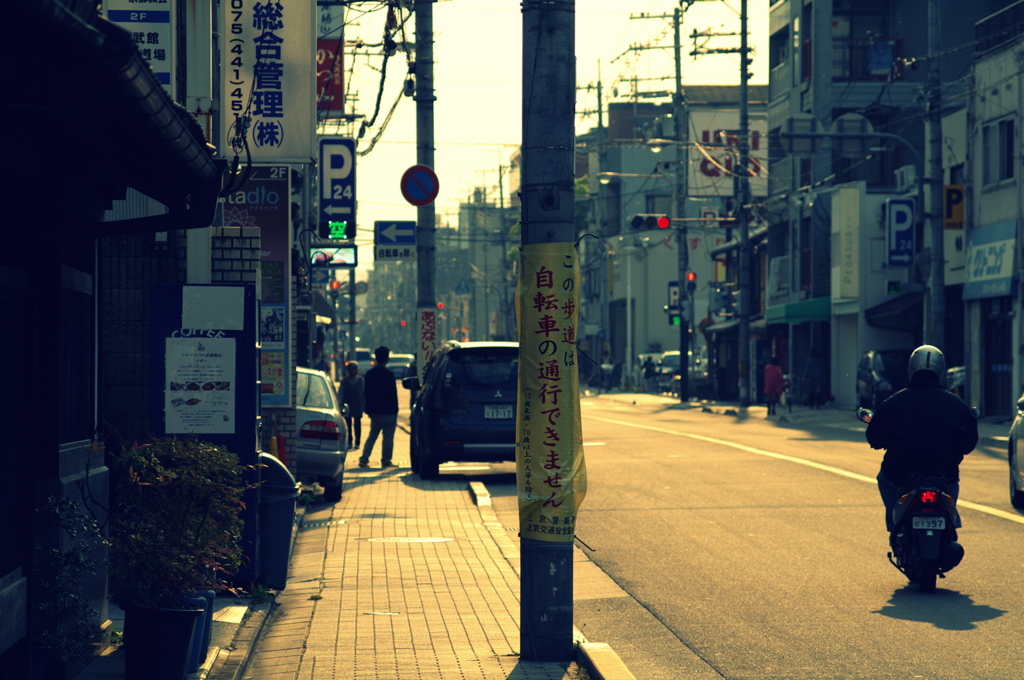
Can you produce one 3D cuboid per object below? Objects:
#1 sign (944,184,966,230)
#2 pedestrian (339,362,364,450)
[{"bbox_3d":[9.514,-2.852,96.000,0.440,0.950,0.120,0,0,-3],"label":"sign"},{"bbox_3d":[-2.807,1.163,78.000,0.470,1.550,0.340,0,0,0],"label":"pedestrian"}]

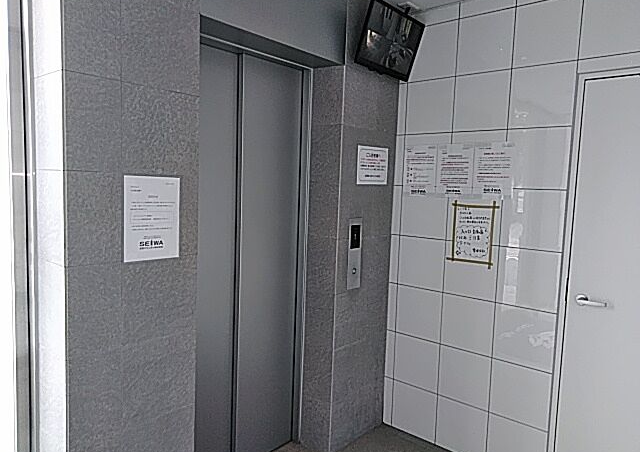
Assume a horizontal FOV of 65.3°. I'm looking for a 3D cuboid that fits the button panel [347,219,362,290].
[{"bbox_3d":[0.192,0.154,2.742,0.018,0.388,0.112,6,7,42],"label":"button panel"}]

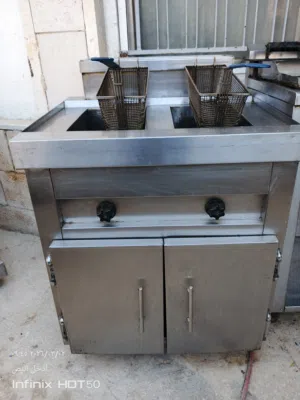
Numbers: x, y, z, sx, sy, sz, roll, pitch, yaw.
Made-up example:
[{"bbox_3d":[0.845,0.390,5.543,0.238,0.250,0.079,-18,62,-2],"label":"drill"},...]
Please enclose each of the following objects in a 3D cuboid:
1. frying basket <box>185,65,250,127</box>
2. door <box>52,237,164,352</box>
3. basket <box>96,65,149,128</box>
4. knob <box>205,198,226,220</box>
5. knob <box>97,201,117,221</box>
[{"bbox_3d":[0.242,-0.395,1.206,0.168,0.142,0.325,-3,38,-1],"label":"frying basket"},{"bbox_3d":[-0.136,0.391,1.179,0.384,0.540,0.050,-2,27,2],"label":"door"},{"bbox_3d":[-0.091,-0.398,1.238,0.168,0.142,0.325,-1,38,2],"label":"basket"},{"bbox_3d":[0.220,0.028,1.051,0.065,0.067,0.042,-1,26,1],"label":"knob"},{"bbox_3d":[-0.148,0.038,1.061,0.065,0.067,0.042,-1,26,1],"label":"knob"}]

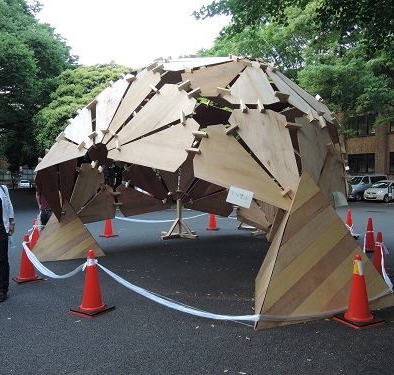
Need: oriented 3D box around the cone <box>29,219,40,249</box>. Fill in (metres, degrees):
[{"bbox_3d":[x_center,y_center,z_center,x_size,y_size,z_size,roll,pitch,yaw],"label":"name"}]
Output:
[{"bbox_3d":[-3.457,1.044,8.665,0.370,0.700,0.370,-1,1,-24],"label":"cone"}]

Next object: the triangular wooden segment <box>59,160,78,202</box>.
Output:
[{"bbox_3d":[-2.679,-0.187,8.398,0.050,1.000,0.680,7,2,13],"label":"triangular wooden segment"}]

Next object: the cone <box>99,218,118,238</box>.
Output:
[{"bbox_3d":[-2.443,1.000,11.130,0.370,0.700,0.370,0,1,38],"label":"cone"}]

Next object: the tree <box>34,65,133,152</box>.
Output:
[{"bbox_3d":[-7.640,-4.400,32.000,10.000,10.900,10.000,0,1,0],"label":"tree"}]

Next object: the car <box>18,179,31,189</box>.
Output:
[{"bbox_3d":[-30.750,-0.500,72.000,1.700,1.460,4.400,-1,1,-27],"label":"car"}]

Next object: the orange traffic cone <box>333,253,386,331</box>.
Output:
[{"bbox_3d":[1.703,1.052,4.263,0.370,0.700,0.370,-1,1,-27],"label":"orange traffic cone"}]

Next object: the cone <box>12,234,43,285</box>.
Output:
[{"bbox_3d":[-2.602,1.069,6.190,0.370,0.700,0.370,-1,1,-38],"label":"cone"}]

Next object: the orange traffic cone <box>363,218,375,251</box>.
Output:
[{"bbox_3d":[3.663,0.992,8.520,0.370,0.700,0.370,0,1,-6],"label":"orange traffic cone"}]

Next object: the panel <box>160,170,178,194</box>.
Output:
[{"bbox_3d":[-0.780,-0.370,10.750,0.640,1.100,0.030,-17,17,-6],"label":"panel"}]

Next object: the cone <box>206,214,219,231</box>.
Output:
[{"bbox_3d":[0.486,0.951,12.527,0.370,0.700,0.370,-1,1,3],"label":"cone"}]

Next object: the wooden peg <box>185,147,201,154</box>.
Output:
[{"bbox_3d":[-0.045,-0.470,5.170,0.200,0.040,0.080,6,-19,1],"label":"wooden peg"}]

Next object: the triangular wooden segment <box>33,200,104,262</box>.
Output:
[{"bbox_3d":[-2.812,0.817,8.368,1.516,1.148,1.208,-1,1,-28],"label":"triangular wooden segment"}]

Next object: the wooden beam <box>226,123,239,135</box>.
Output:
[{"bbox_3d":[0.451,-0.742,5.140,0.220,0.055,0.070,-36,-18,-22],"label":"wooden beam"}]

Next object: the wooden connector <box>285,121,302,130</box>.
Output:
[{"bbox_3d":[1.345,-0.857,5.650,0.250,0.045,0.090,2,-26,-27],"label":"wooden connector"}]

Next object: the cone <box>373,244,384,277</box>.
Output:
[{"bbox_3d":[2.836,1.032,6.267,0.370,0.700,0.370,1,1,45],"label":"cone"}]

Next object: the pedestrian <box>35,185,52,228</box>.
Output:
[{"bbox_3d":[-3.610,0.496,9.600,0.360,1.700,0.520,1,1,45],"label":"pedestrian"}]

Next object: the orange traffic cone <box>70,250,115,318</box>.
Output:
[{"bbox_3d":[-1.215,1.076,4.682,0.370,0.700,0.370,0,1,33],"label":"orange traffic cone"}]

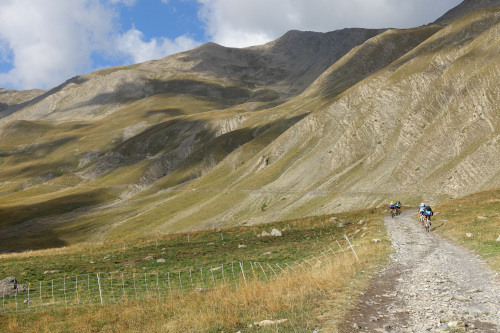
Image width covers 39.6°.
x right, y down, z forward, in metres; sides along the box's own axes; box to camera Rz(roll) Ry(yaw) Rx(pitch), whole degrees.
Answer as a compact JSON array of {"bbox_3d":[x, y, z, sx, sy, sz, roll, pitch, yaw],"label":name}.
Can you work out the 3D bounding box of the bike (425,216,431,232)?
[{"bbox_3d":[11.135,3.622,43.500,0.680,1.060,1.800,0,-2,11],"label":"bike"}]

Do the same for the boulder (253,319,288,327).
[{"bbox_3d":[0.304,2.315,10.300,0.530,0.140,0.320,0,-2,0],"label":"boulder"}]

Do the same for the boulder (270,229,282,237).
[{"bbox_3d":[2.596,6.485,68.000,1.120,0.800,0.950,0,-2,0],"label":"boulder"}]

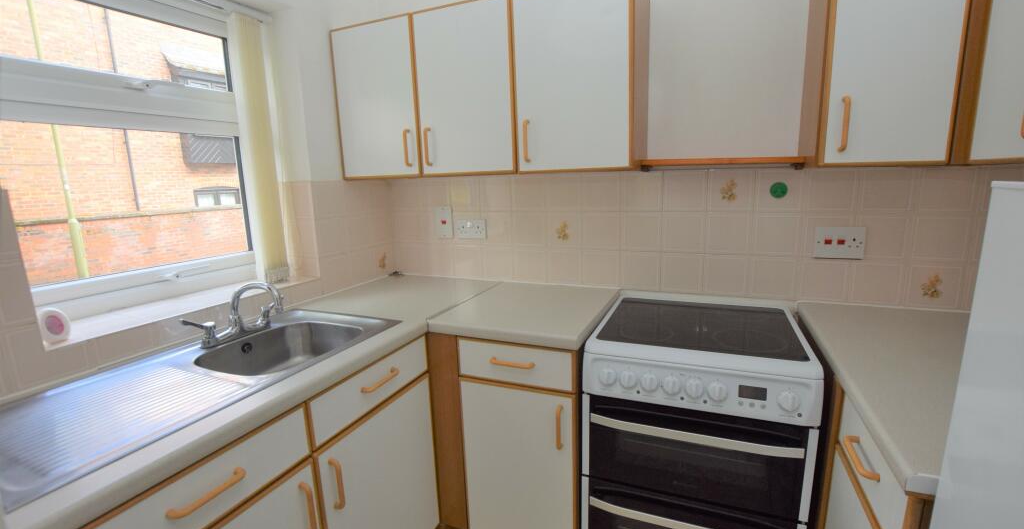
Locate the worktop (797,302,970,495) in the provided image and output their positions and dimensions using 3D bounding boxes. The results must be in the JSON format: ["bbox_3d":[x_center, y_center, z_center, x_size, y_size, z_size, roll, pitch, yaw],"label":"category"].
[{"bbox_3d":[1.078,0.254,0.976,0.580,0.046,0.965,3,12,24],"label":"worktop"}]

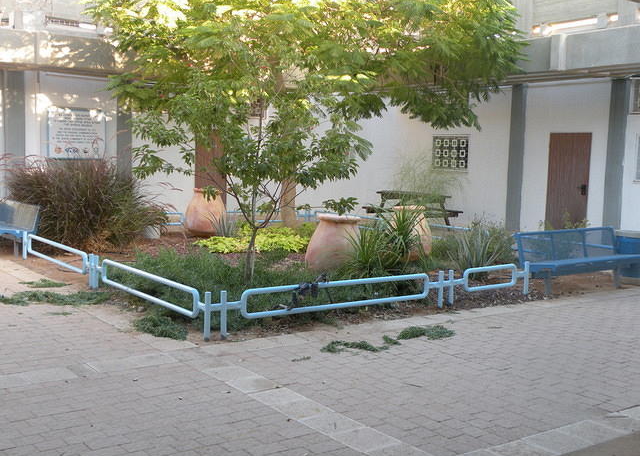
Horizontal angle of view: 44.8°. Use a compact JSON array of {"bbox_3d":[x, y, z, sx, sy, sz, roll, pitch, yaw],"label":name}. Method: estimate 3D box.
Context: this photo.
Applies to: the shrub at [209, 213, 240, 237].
[{"bbox_3d":[-1.885,-0.062,15.250,0.620,0.500,0.580,1,5,-7],"label":"shrub"}]

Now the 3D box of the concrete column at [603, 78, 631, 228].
[{"bbox_3d":[5.575,-1.250,14.632,0.270,3.131,0.330,-2,7,-36],"label":"concrete column"}]

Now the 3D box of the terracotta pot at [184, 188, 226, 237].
[{"bbox_3d":[-2.150,-0.317,14.688,0.780,0.880,0.780,1,5,-8],"label":"terracotta pot"}]

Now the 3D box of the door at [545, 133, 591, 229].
[{"bbox_3d":[4.945,-0.833,15.483,0.080,2.110,0.977,-2,7,-36],"label":"door"}]

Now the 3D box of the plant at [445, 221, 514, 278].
[{"bbox_3d":[2.165,0.278,10.390,0.880,0.730,0.800,3,5,12],"label":"plant"}]

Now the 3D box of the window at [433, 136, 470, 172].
[{"bbox_3d":[3.035,-1.753,18.046,0.080,0.794,1.137,-2,7,-36],"label":"window"}]

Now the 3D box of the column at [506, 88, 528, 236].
[{"bbox_3d":[4.072,-1.337,15.881,0.280,3.096,0.280,-2,6,-35],"label":"column"}]

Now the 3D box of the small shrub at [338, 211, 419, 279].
[{"bbox_3d":[0.847,0.185,11.050,1.120,0.880,0.900,2,5,4],"label":"small shrub"}]

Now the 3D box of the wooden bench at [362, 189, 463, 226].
[{"bbox_3d":[2.005,-0.348,17.131,1.380,0.750,1.870,-2,6,-35],"label":"wooden bench"}]

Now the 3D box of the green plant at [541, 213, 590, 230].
[{"bbox_3d":[3.591,0.222,11.450,0.800,0.860,0.720,3,5,17],"label":"green plant"}]

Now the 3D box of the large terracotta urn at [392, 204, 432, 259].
[{"bbox_3d":[1.449,0.074,12.500,0.740,0.880,0.740,2,5,7],"label":"large terracotta urn"}]

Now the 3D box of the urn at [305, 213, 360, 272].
[{"bbox_3d":[0.228,0.195,10.112,0.790,0.830,0.790,2,5,1],"label":"urn"}]

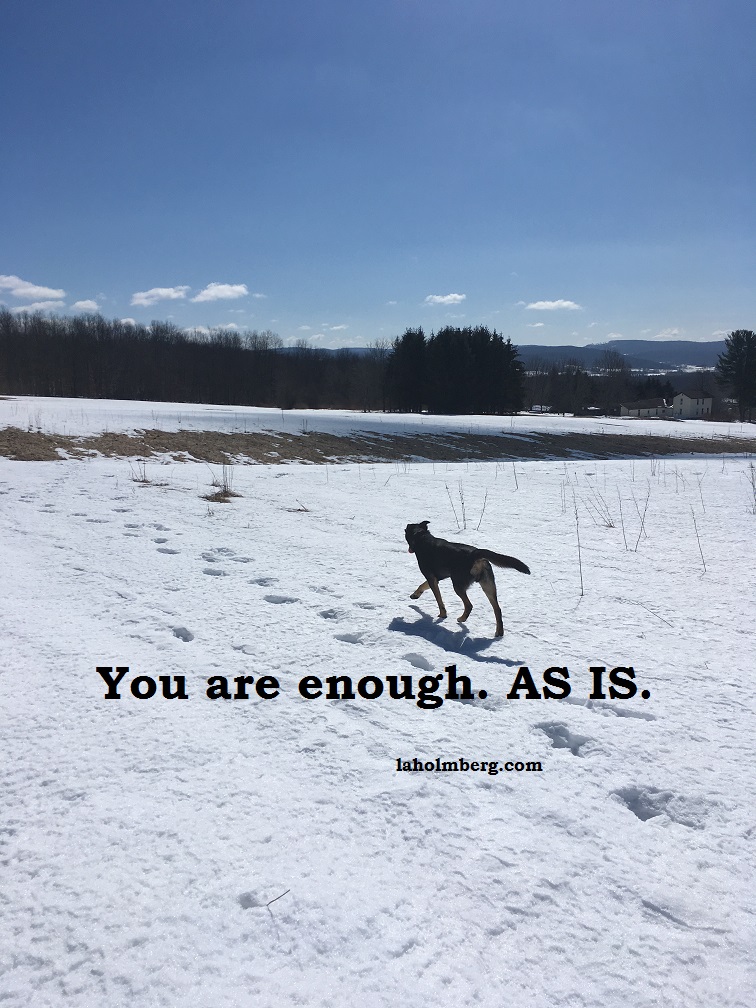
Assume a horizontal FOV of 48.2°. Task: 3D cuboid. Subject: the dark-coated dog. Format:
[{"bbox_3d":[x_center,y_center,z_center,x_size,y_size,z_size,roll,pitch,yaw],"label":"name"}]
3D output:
[{"bbox_3d":[0.568,0.509,5.550,0.340,0.660,1.050,-5,10,-34],"label":"dark-coated dog"}]

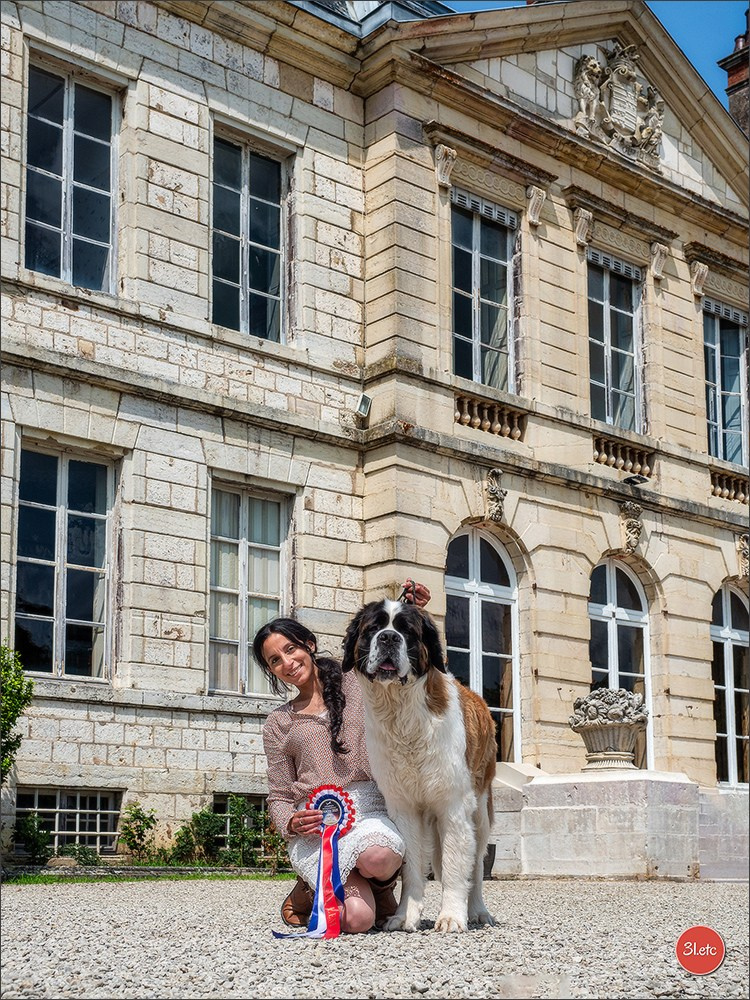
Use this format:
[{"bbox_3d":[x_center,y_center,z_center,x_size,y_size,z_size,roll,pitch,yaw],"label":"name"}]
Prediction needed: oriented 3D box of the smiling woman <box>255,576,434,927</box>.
[{"bbox_3d":[-0.122,0.836,4.500,0.560,1.070,0.640,4,-13,-15],"label":"smiling woman"}]

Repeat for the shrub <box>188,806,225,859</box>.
[{"bbox_3d":[-1.701,3.361,14.000,0.360,0.540,0.340,0,-12,0],"label":"shrub"}]

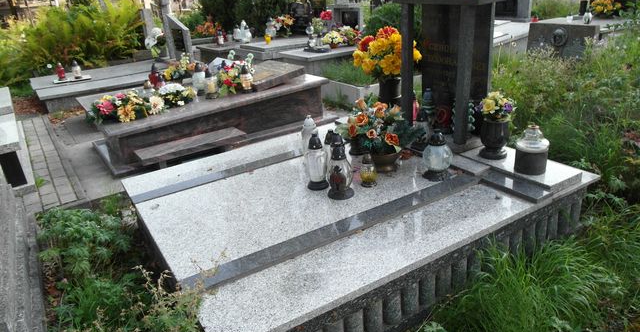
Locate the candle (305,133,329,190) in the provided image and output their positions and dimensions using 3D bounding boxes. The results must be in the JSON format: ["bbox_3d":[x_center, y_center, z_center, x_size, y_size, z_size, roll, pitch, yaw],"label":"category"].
[{"bbox_3d":[-0.023,-0.033,2.525,0.130,0.326,0.130,-4,22,0],"label":"candle"}]

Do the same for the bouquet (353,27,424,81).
[{"bbox_3d":[0.481,-0.819,3.182,0.490,0.367,0.449,0,23,9],"label":"bouquet"}]

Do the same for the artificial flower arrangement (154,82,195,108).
[{"bbox_3d":[-1.204,-0.589,3.723,0.326,0.184,0.265,-11,23,-16],"label":"artificial flower arrangement"}]

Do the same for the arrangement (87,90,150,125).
[{"bbox_3d":[-1.672,-0.492,3.667,0.520,0.190,0.320,-18,26,-30],"label":"arrangement"}]

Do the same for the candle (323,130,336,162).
[{"bbox_3d":[0.071,-0.067,2.466,0.117,0.286,0.117,-3,22,2],"label":"candle"}]

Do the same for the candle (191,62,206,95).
[{"bbox_3d":[-1.257,-0.910,4.571,0.150,0.310,0.150,-10,22,-13],"label":"candle"}]

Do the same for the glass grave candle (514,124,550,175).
[{"bbox_3d":[1.101,-0.089,2.300,0.160,0.238,0.160,7,25,25],"label":"glass grave candle"}]

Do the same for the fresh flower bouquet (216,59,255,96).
[{"bbox_3d":[-0.851,-0.892,4.470,0.370,0.350,0.310,-8,22,-9],"label":"fresh flower bouquet"}]

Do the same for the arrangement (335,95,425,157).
[{"bbox_3d":[0.377,-0.244,2.740,0.490,0.330,0.390,-1,22,8],"label":"arrangement"}]

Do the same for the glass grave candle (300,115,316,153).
[{"bbox_3d":[-0.076,-0.194,2.721,0.100,0.265,0.100,-4,23,2],"label":"glass grave candle"}]

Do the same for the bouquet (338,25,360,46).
[{"bbox_3d":[0.462,-2.078,7.035,0.360,0.280,0.320,-18,26,-30],"label":"bouquet"}]

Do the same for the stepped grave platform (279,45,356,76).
[{"bbox_3d":[0.420,-1.590,6.618,1.887,0.367,0.836,-17,25,-28],"label":"stepped grave platform"}]

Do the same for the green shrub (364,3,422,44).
[{"bbox_3d":[1.292,-2.390,7.800,1.020,0.900,1.000,0,22,10],"label":"green shrub"}]

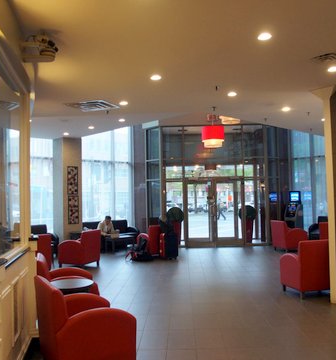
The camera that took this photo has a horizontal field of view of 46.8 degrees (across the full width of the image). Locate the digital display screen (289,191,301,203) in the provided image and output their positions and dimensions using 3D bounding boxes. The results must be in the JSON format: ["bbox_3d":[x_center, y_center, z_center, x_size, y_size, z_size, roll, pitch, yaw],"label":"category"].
[{"bbox_3d":[4.274,0.567,13.100,0.390,0.400,0.100,-3,-4,33],"label":"digital display screen"}]

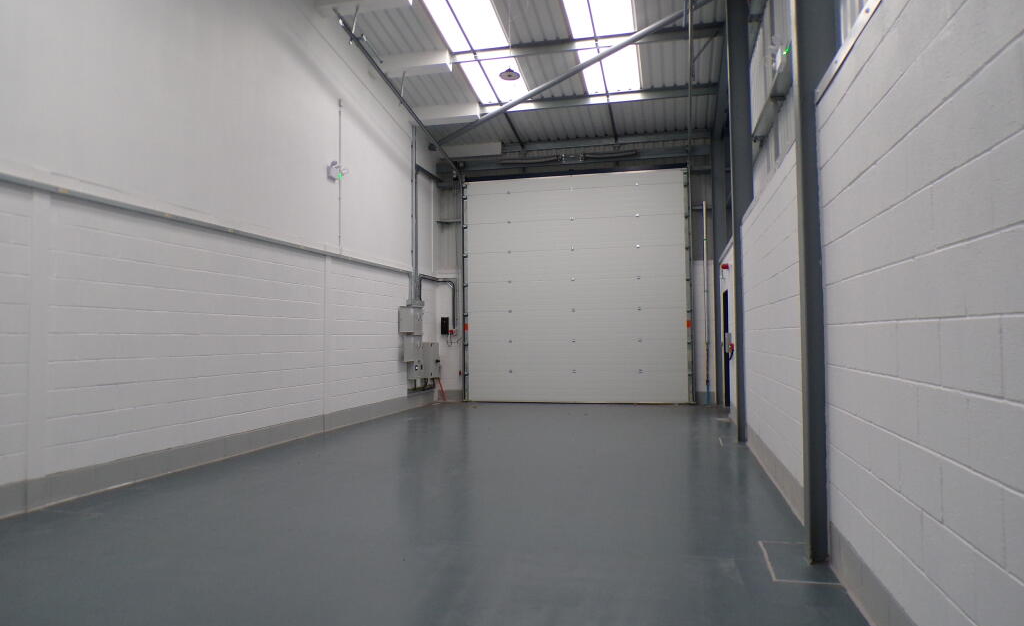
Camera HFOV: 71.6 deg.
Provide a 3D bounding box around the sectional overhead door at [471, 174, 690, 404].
[{"bbox_3d":[1.229,-0.488,14.135,4.460,4.520,0.100,-1,-2,13],"label":"sectional overhead door"}]

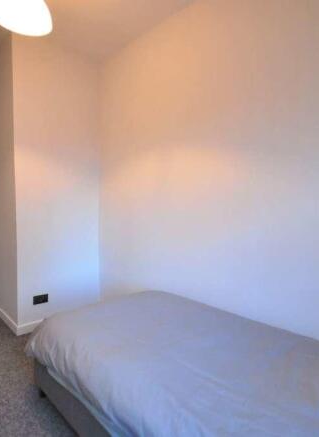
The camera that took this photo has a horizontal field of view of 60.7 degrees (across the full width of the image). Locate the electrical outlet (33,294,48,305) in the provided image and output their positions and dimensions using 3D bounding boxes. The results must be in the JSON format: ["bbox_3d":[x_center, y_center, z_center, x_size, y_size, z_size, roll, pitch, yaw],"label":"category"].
[{"bbox_3d":[-1.167,0.804,2.688,0.146,0.086,0.012,-2,5,-44],"label":"electrical outlet"}]

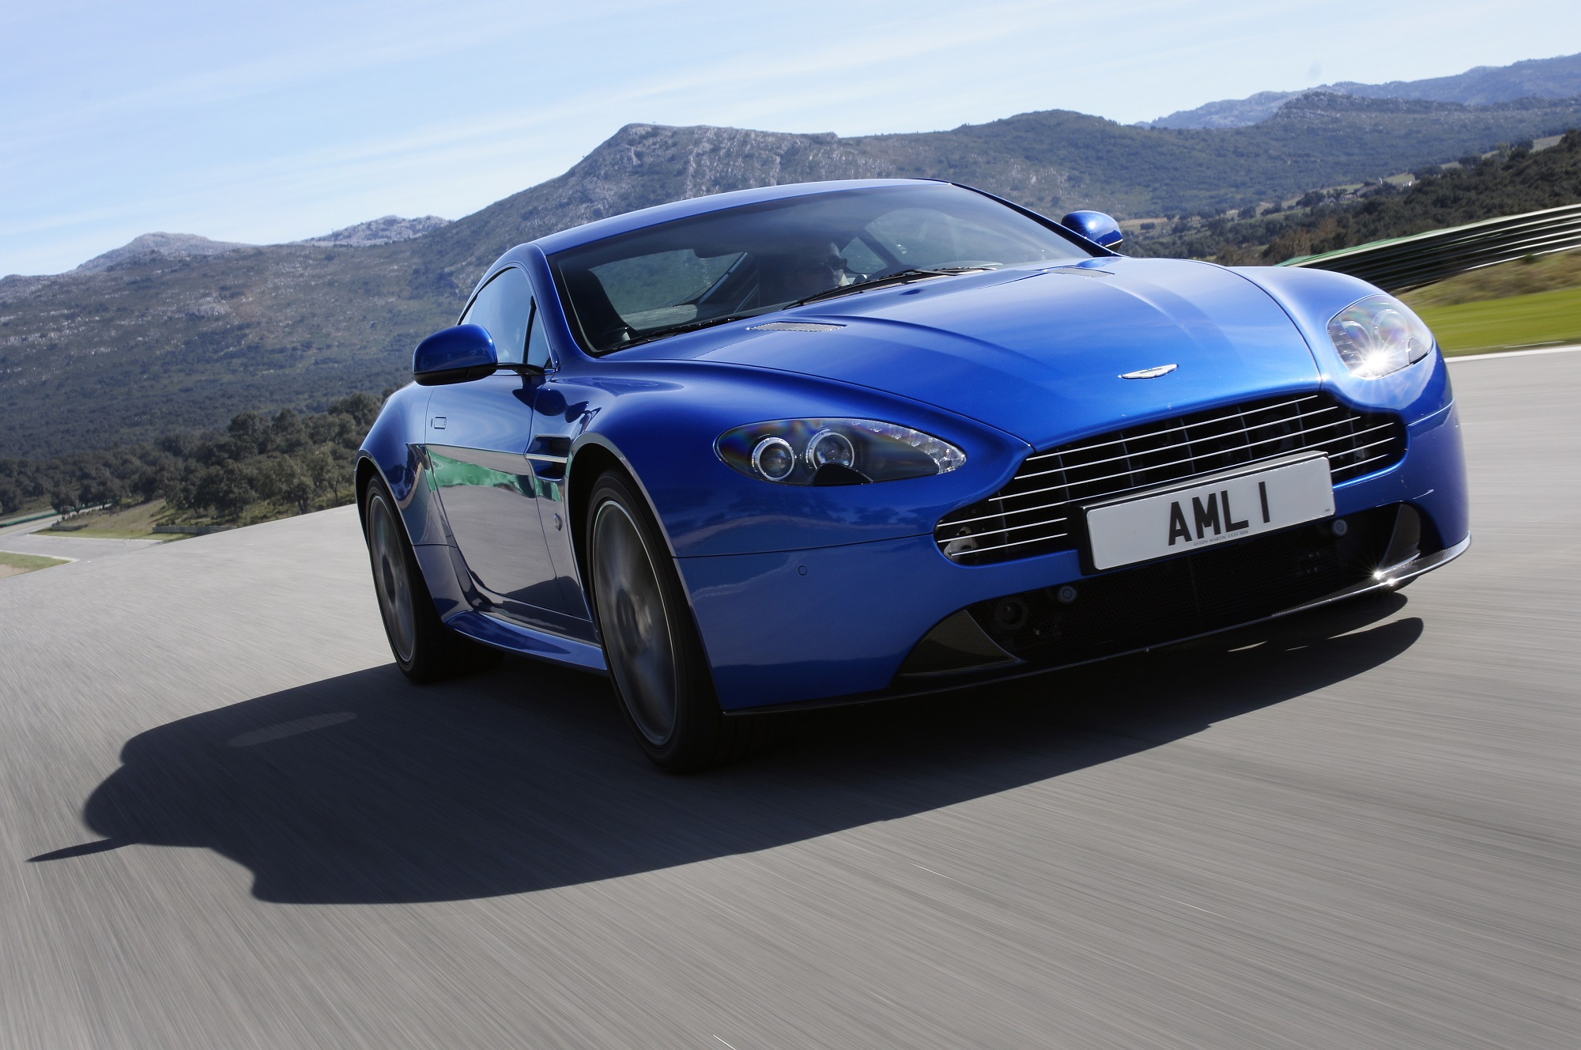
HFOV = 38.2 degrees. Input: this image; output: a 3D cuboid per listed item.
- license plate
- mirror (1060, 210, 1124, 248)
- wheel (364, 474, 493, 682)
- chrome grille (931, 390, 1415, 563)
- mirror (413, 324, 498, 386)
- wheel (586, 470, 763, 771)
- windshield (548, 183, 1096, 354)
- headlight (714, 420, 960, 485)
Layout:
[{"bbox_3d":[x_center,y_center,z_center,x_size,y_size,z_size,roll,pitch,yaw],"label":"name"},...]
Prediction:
[{"bbox_3d":[0.782,-0.023,4.208,0.520,0.115,0.020,-12,6,-20],"label":"license plate"},{"bbox_3d":[0.849,-0.789,6.258,0.210,0.145,0.130,-12,5,-20],"label":"mirror"},{"bbox_3d":[-1.118,0.146,7.149,0.275,0.675,0.675,-12,5,-20],"label":"wheel"},{"bbox_3d":[0.737,-0.106,4.278,1.020,0.205,0.150,-12,5,-20],"label":"chrome grille"},{"bbox_3d":[-0.829,-0.419,5.638,0.210,0.145,0.130,-12,5,-20],"label":"mirror"},{"bbox_3d":[-0.214,0.183,4.712,0.245,0.670,0.670,-12,5,-20],"label":"wheel"},{"bbox_3d":[0.084,-0.688,5.697,1.420,0.140,0.890,-12,28,-20],"label":"windshield"},{"bbox_3d":[0.077,-0.135,4.261,0.350,0.145,0.430,-12,5,-20],"label":"headlight"}]

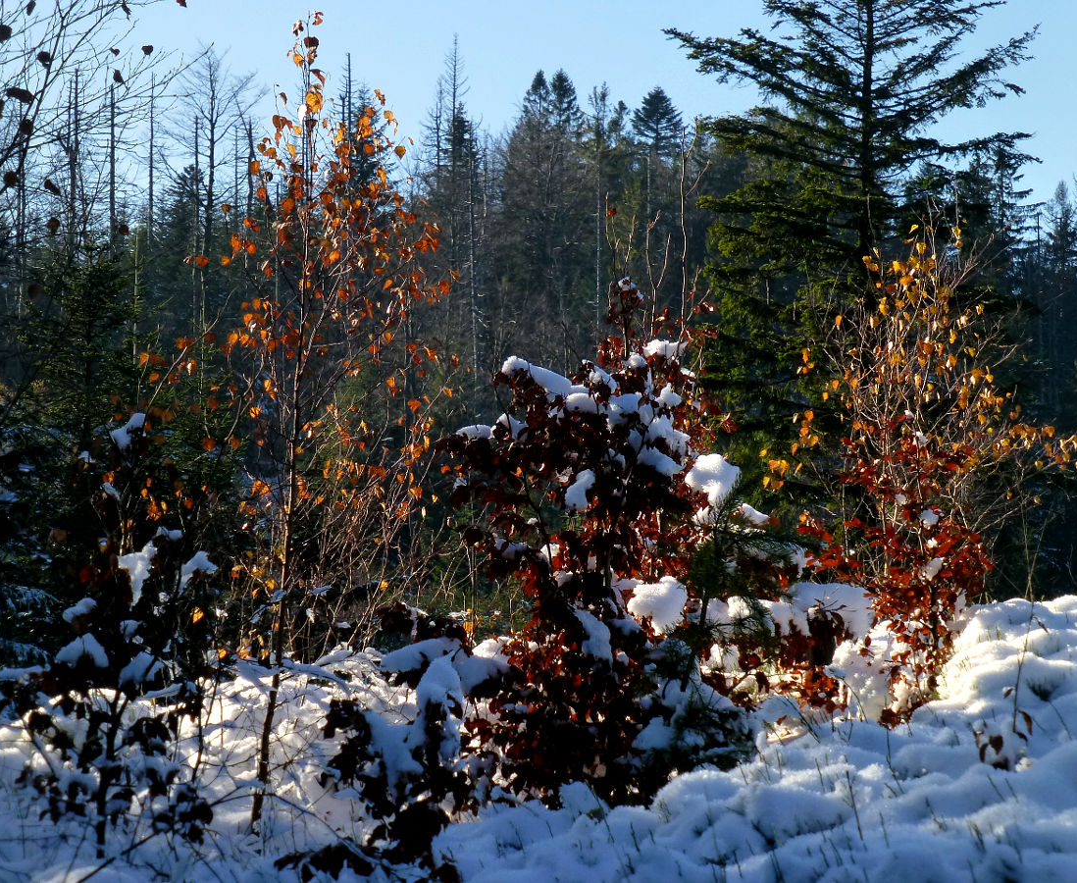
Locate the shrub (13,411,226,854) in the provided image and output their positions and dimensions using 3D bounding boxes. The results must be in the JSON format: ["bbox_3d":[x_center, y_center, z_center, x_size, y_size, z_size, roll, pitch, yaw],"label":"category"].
[{"bbox_3d":[-1.213,0.552,12.000,0.601,1.270,0.600,0,0,0],"label":"shrub"}]

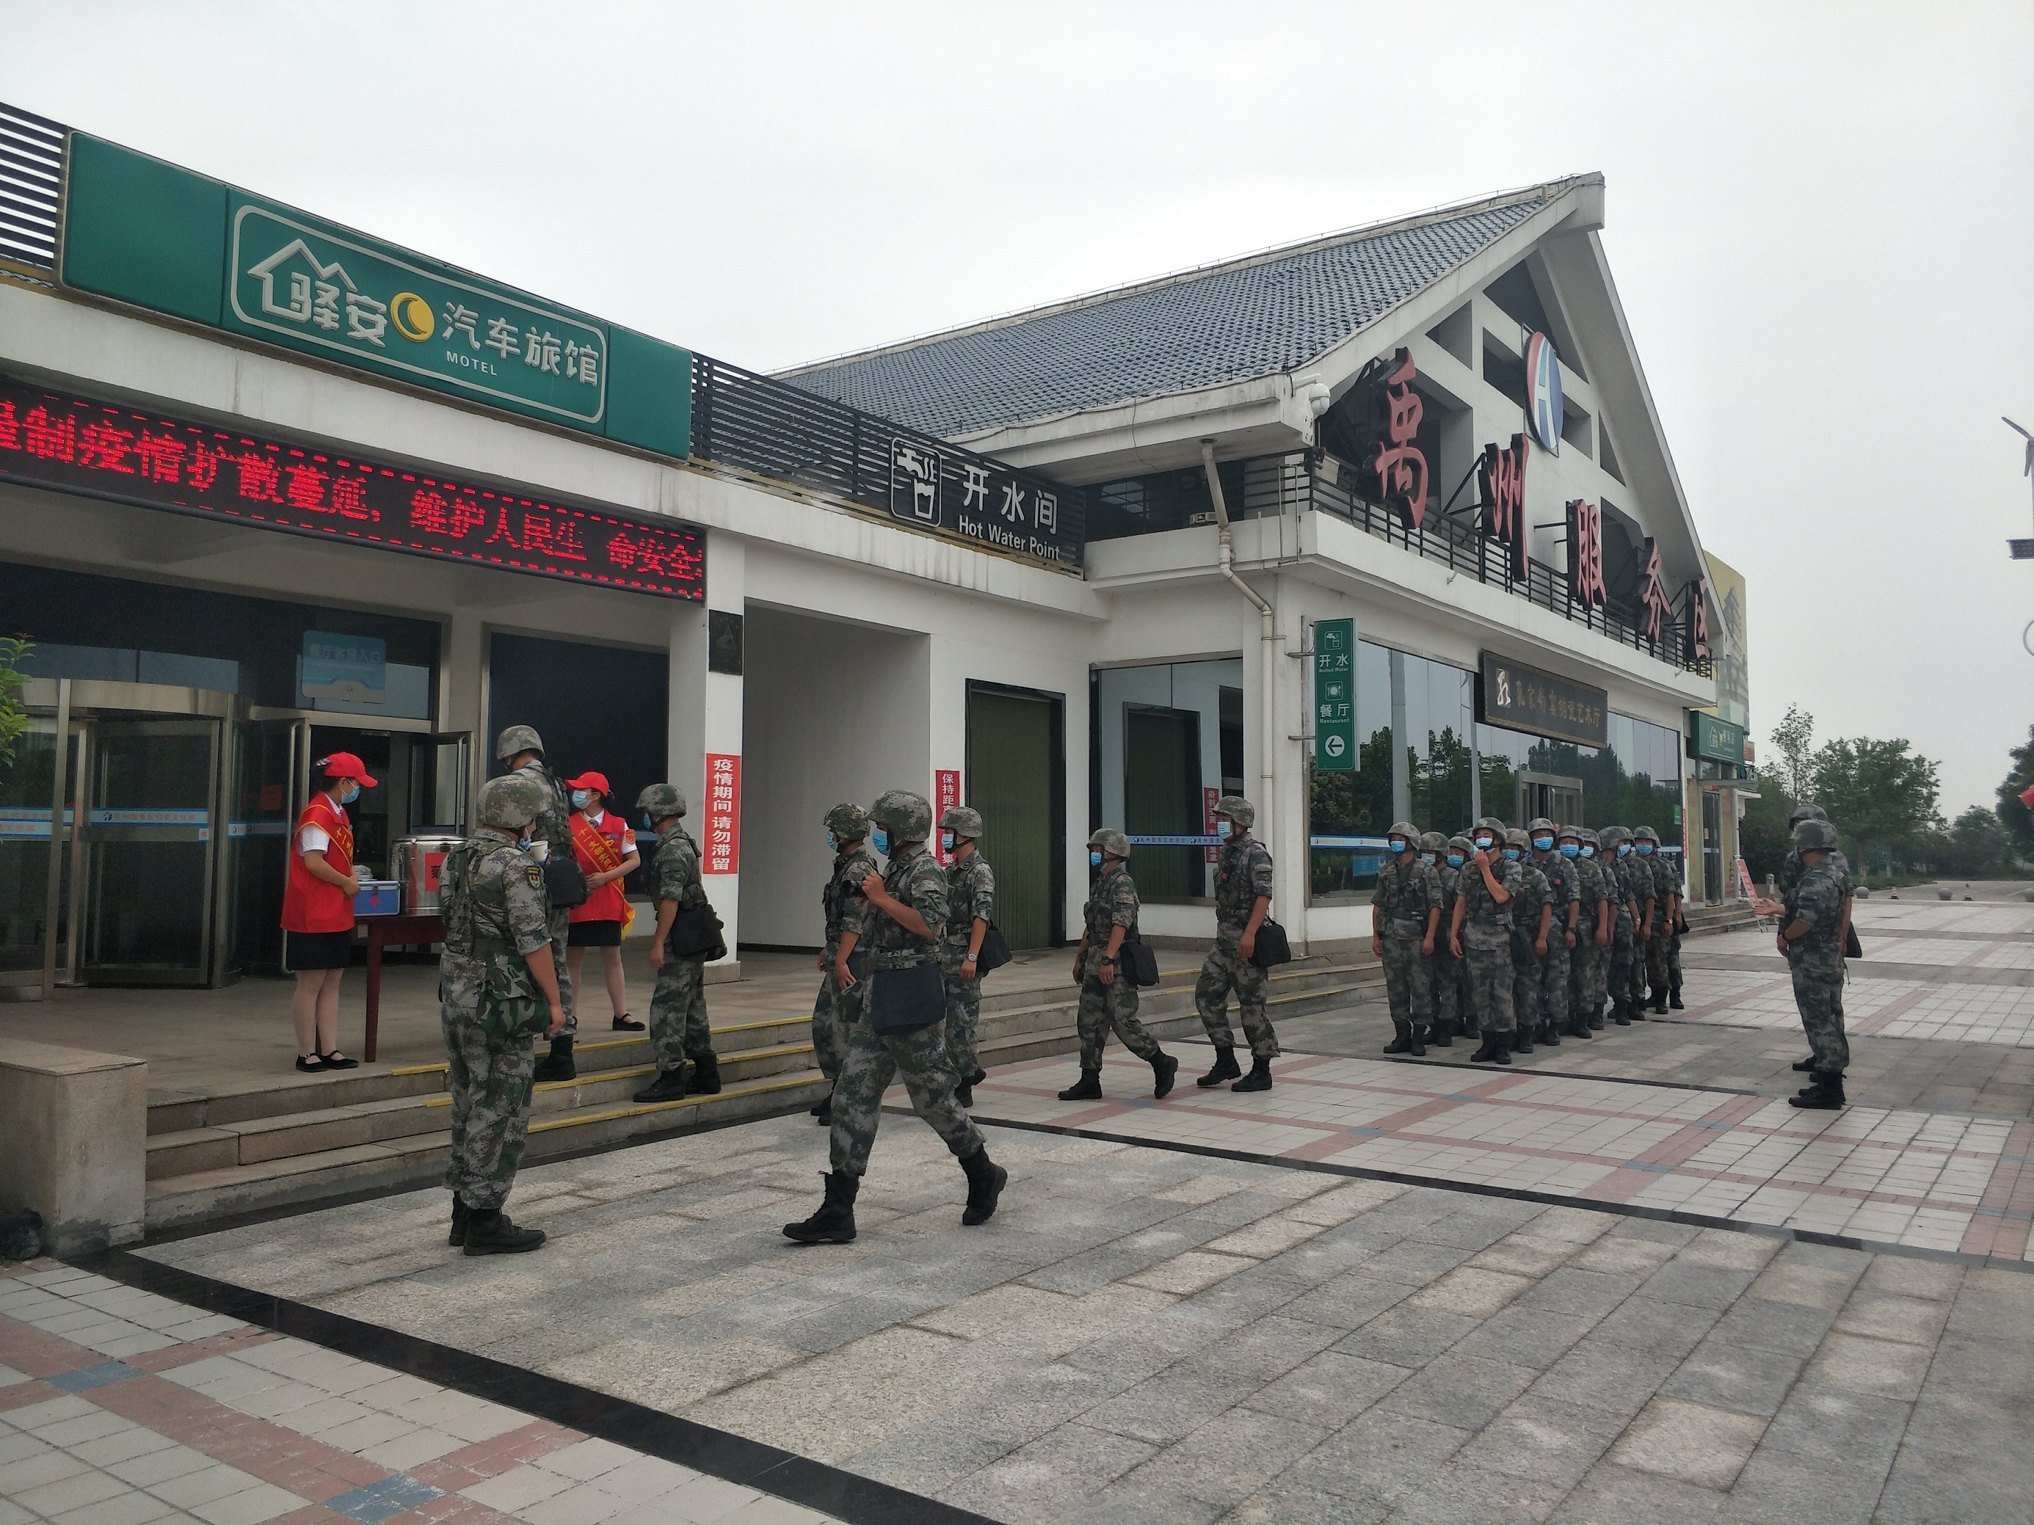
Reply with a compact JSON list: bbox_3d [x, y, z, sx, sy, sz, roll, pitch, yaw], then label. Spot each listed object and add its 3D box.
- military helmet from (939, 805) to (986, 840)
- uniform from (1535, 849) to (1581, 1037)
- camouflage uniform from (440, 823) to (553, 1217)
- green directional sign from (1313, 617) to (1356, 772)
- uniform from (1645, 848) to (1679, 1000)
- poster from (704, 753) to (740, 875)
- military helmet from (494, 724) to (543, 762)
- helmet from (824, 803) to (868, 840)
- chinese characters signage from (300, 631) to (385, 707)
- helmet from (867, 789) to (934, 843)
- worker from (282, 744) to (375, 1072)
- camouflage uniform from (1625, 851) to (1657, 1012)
[{"bbox_3d":[-0.324,0.357,8.812,0.270,0.190,0.240,2,-3,-22],"label":"military helmet"},{"bbox_3d":[4.265,1.419,11.734,0.500,1.427,0.320,-2,-4,37],"label":"uniform"},{"bbox_3d":[-2.022,0.988,5.690,0.360,1.430,0.460,3,-4,-40],"label":"camouflage uniform"},{"bbox_3d":[3.251,-0.694,15.103,0.440,1.580,0.120,-2,-4,37],"label":"green directional sign"},{"bbox_3d":[6.147,1.519,14.134,0.500,1.400,0.320,-2,-4,37],"label":"uniform"},{"bbox_3d":[-2.602,0.457,13.000,0.030,1.070,0.400,-3,-5,37],"label":"poster"},{"bbox_3d":[-2.819,-0.112,8.300,0.270,0.205,0.240,-2,-4,30],"label":"military helmet"},{"bbox_3d":[-0.961,0.337,8.300,0.265,0.200,0.235,0,-4,-6],"label":"helmet"},{"bbox_3d":[-5.890,-0.829,12.890,0.030,0.565,0.760,-2,-4,37],"label":"chinese characters signage"},{"bbox_3d":[-0.456,0.213,5.780,0.265,0.205,0.235,0,-4,-12],"label":"helmet"},{"bbox_3d":[-3.535,0.770,7.530,0.390,1.630,0.430,1,-3,-7],"label":"worker"},{"bbox_3d":[5.800,1.590,13.800,0.470,1.460,0.340,-2,-4,36],"label":"camouflage uniform"}]

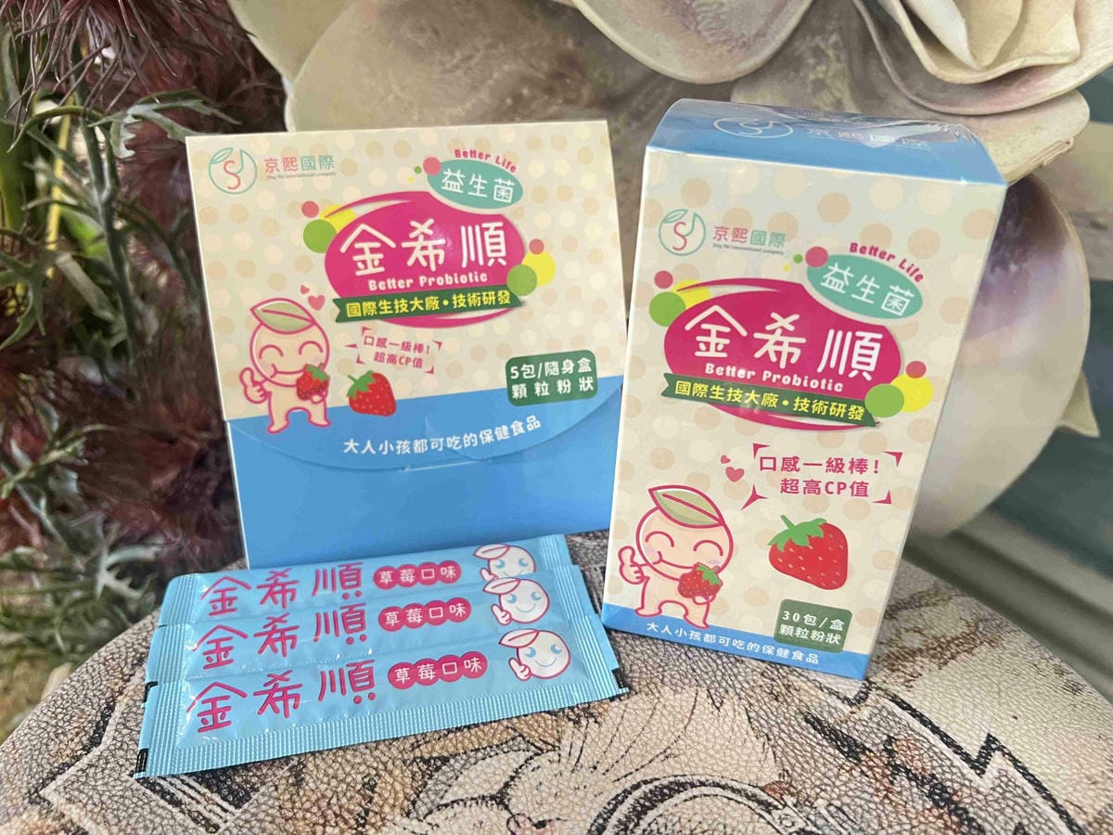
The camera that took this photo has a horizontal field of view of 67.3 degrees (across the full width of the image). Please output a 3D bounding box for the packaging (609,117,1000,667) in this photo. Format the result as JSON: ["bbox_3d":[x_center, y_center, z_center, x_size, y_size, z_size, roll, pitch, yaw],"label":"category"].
[{"bbox_3d":[0.060,-0.006,0.234,0.074,0.137,0.057,9,27,11],"label":"packaging"}]

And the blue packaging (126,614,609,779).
[{"bbox_3d":[-0.041,0.066,0.207,0.116,0.006,0.026,-5,31,-13],"label":"blue packaging"}]

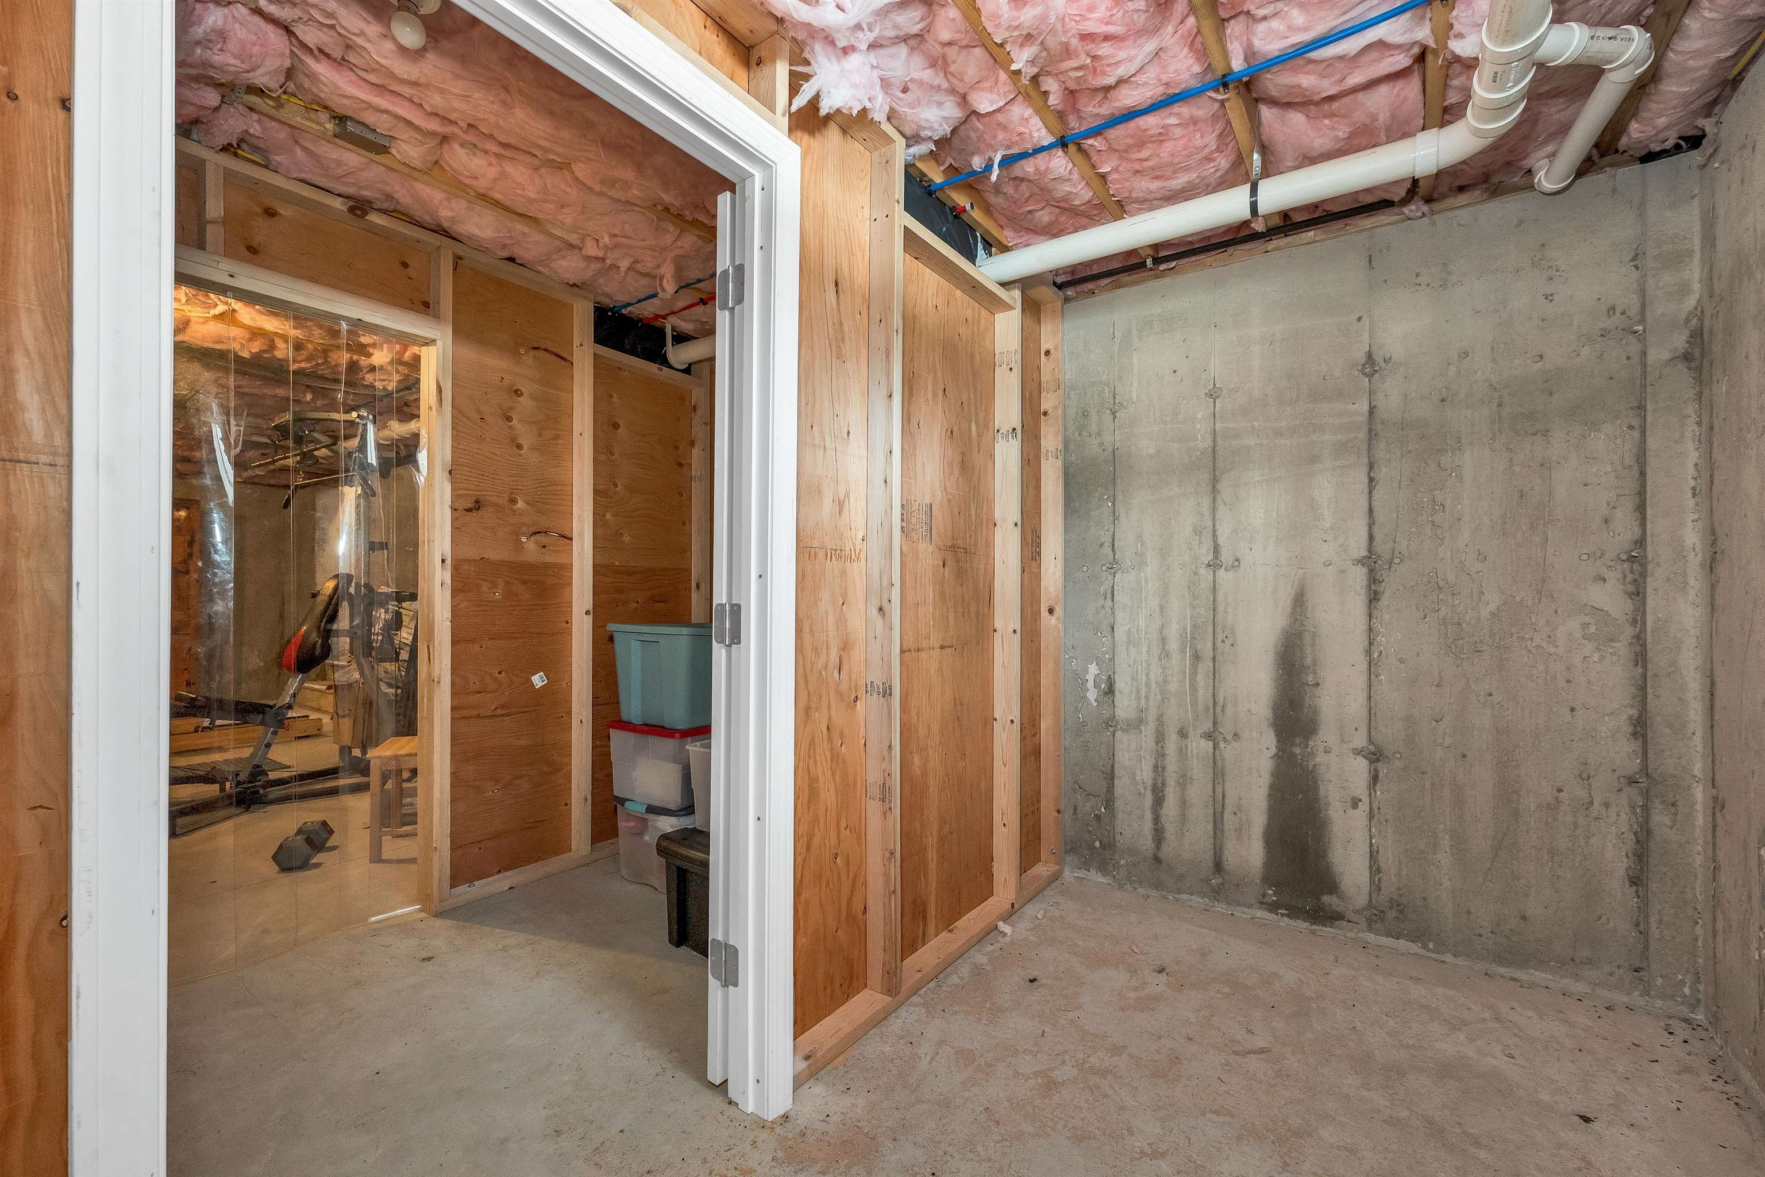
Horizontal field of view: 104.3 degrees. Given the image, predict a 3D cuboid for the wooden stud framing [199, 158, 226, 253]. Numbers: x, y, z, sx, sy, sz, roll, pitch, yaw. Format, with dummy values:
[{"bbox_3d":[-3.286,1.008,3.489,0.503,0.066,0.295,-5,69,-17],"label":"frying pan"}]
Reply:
[{"bbox_3d":[-1.929,-1.080,1.976,0.089,0.262,0.038,0,0,36],"label":"wooden stud framing"}]

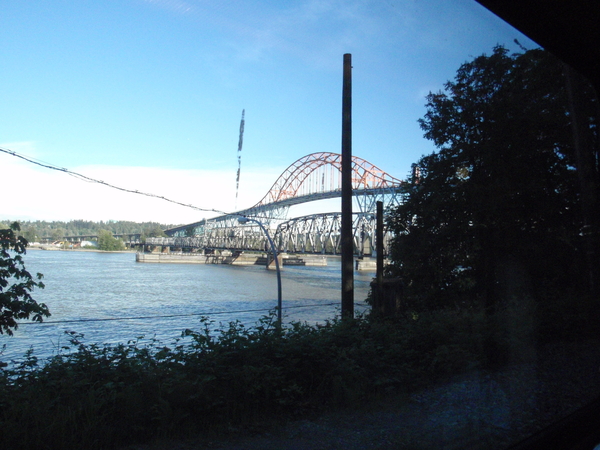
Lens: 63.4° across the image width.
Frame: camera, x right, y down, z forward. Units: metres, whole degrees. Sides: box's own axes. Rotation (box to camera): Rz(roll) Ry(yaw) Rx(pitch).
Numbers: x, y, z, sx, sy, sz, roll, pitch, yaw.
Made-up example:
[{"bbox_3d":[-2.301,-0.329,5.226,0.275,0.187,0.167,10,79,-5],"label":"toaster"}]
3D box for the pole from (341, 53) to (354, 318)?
[{"bbox_3d":[1.286,-0.790,13.000,0.310,7.700,0.310,1,-3,0],"label":"pole"}]

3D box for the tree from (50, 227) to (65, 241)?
[{"bbox_3d":[-289.821,10.756,580.000,16.500,16.800,15.000,1,-3,0],"label":"tree"}]

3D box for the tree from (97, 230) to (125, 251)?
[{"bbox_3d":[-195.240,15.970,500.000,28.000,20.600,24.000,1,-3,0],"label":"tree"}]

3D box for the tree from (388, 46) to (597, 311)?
[{"bbox_3d":[6.148,-1.230,15.500,6.700,8.900,6.200,1,-3,0],"label":"tree"}]

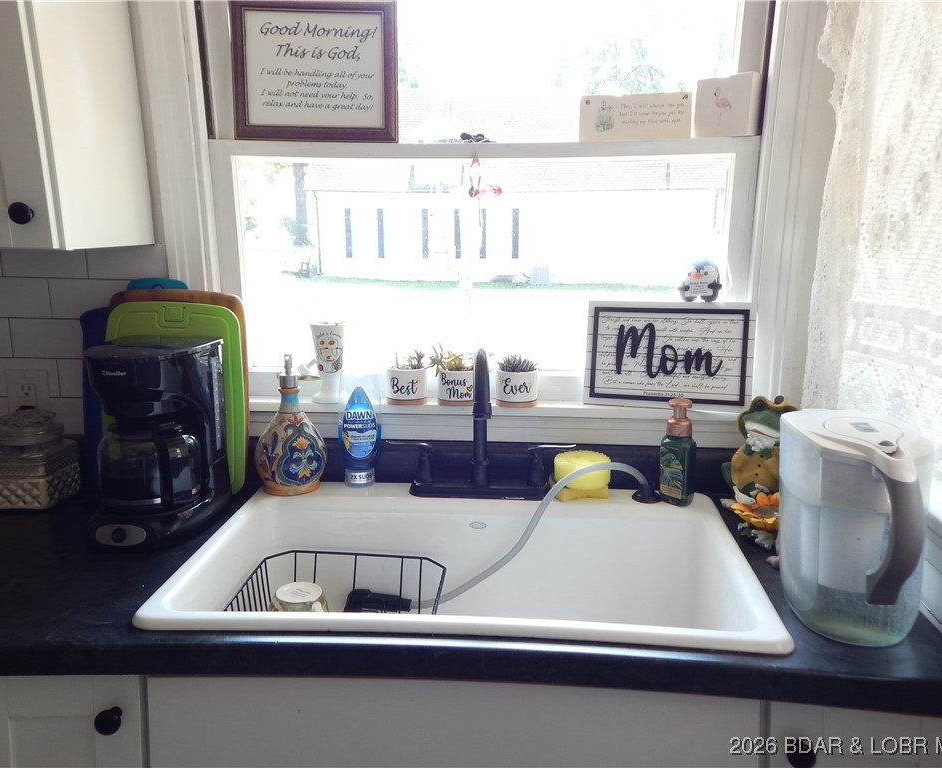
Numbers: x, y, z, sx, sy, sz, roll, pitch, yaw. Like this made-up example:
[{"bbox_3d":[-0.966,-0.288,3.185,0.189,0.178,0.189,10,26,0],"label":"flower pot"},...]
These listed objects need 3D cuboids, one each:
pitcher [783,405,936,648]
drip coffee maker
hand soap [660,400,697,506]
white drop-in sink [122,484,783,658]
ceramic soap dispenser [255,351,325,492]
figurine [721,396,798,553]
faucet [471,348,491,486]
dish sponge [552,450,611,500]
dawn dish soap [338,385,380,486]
[{"bbox_3d":[0.500,0.176,0.879,0.143,0.260,0.235,-2,13,-3],"label":"pitcher"},{"bbox_3d":[-0.573,0.095,1.195,0.170,0.305,0.230,2,14,13],"label":"drip coffee maker"},{"bbox_3d":[0.375,0.118,1.228,0.055,0.190,0.050,8,16,35],"label":"hand soap"},{"bbox_3d":[-0.007,0.345,1.098,0.838,0.200,0.500,0,13,6],"label":"white drop-in sink"},{"bbox_3d":[-0.358,0.073,1.314,0.132,0.260,0.122,-7,15,-23],"label":"ceramic soap dispenser"},{"bbox_3d":[0.496,0.138,1.114,0.145,0.225,0.135,7,15,29],"label":"figurine"},{"bbox_3d":[0.017,0.079,1.232,0.045,0.275,0.180,-1,13,0],"label":"faucet"},{"bbox_3d":[0.209,0.170,1.282,0.112,0.068,0.090,0,13,6],"label":"dish sponge"},{"bbox_3d":[-0.221,0.102,1.325,0.079,0.195,0.055,-4,14,-13],"label":"dawn dish soap"}]

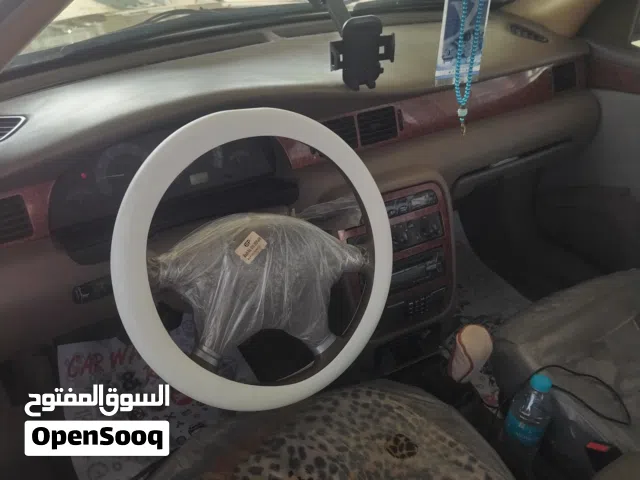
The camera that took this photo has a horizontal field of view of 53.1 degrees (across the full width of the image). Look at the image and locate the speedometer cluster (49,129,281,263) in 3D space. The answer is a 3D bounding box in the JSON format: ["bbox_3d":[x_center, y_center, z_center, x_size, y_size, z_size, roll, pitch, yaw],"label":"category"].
[{"bbox_3d":[-0.254,-0.083,1.119,0.395,0.145,0.090,-17,20,-24],"label":"speedometer cluster"}]

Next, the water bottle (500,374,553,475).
[{"bbox_3d":[0.313,0.282,0.970,0.064,0.203,0.064,-14,34,-25],"label":"water bottle"}]

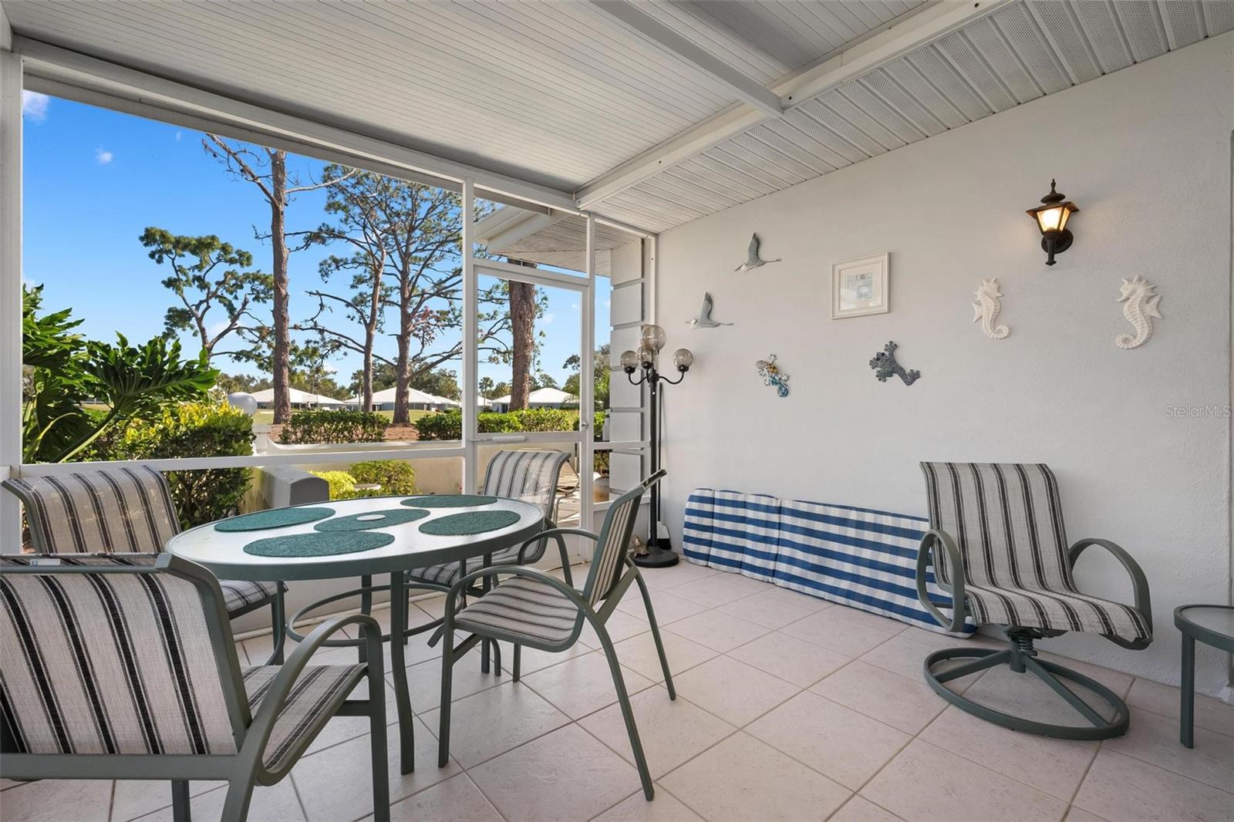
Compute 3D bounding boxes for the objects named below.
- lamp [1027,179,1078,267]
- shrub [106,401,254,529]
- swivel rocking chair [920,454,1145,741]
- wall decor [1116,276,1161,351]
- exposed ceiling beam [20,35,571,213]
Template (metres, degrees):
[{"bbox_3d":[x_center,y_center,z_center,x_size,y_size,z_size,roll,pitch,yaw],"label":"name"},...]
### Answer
[{"bbox_3d":[1.885,-0.811,2.372,0.185,0.370,0.155,0,0,-41],"label":"lamp"},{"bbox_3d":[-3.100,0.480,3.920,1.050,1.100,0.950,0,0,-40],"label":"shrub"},{"bbox_3d":[1.589,0.678,2.178,0.650,0.887,0.678,0,0,13],"label":"swivel rocking chair"},{"bbox_3d":[2.117,-0.400,2.225,0.032,0.300,0.136,0,0,-41],"label":"wall decor"},{"bbox_3d":[-1.341,-1.471,3.116,2.830,0.115,0.080,0,0,-40],"label":"exposed ceiling beam"}]

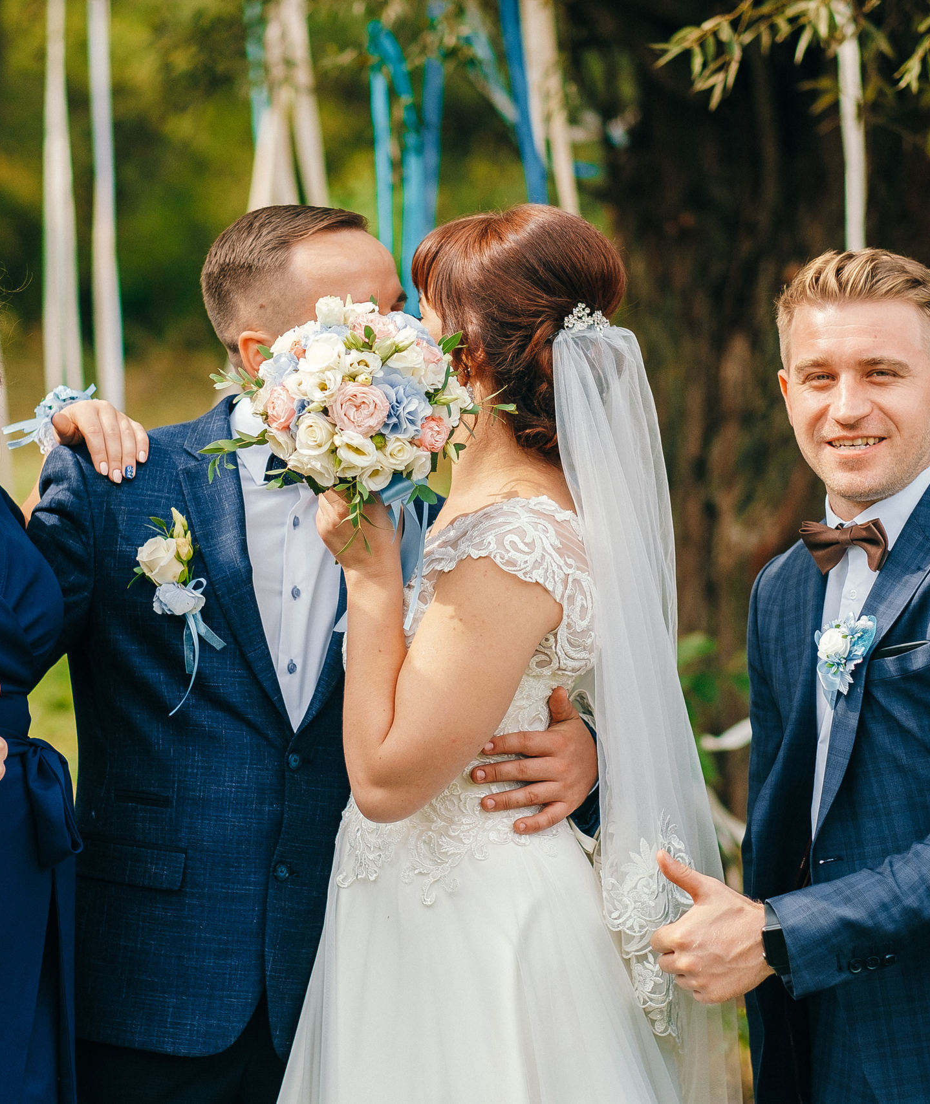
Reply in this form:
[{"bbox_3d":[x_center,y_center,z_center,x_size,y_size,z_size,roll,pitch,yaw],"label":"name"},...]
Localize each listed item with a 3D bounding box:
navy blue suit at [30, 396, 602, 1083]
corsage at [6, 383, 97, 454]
[{"bbox_3d":[-0.154,0.176,3.880,0.540,0.670,0.380,-1,3,-22],"label":"navy blue suit"},{"bbox_3d":[-0.416,-0.133,3.880,0.085,0.072,0.080,1,3,18],"label":"corsage"}]

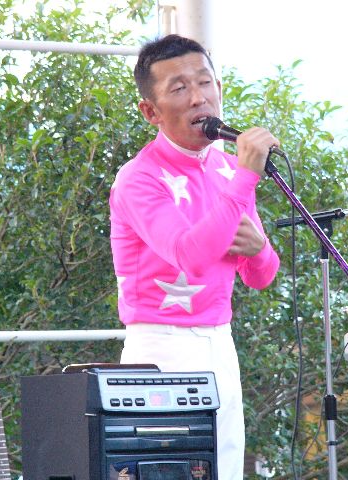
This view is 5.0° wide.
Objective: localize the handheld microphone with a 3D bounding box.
[{"bbox_3d":[0.142,-0.204,8.060,0.190,0.052,0.052,19,8,25],"label":"handheld microphone"}]

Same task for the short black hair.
[{"bbox_3d":[-0.003,-0.348,8.210,0.167,0.148,0.195,-12,-7,-24],"label":"short black hair"}]

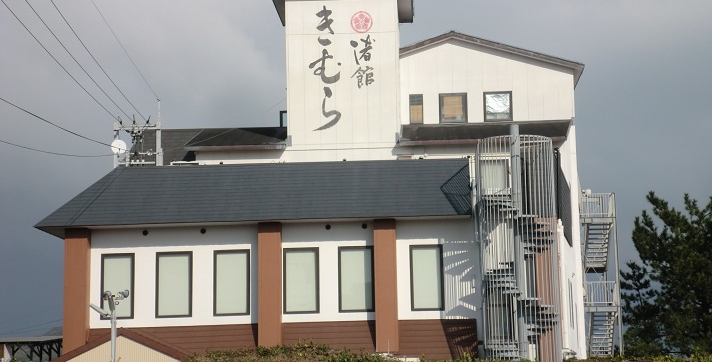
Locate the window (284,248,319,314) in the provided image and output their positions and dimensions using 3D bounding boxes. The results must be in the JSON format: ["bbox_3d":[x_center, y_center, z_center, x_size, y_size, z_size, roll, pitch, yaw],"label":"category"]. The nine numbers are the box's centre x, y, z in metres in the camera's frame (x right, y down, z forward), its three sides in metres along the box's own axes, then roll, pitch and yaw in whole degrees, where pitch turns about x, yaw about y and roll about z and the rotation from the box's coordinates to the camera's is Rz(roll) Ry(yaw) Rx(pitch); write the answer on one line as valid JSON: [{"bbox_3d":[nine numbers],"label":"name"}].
[{"bbox_3d":[-1.909,3.497,52.621,1.265,2.338,0.140,-2,-10,2],"label":"window"}]

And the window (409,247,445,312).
[{"bbox_3d":[2.481,3.375,52.434,1.185,2.339,0.140,-2,-10,2],"label":"window"}]

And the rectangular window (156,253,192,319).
[{"bbox_3d":[-6.392,3.646,52.808,1.313,2.338,0.140,-2,-10,2],"label":"rectangular window"}]

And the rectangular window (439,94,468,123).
[{"bbox_3d":[3.116,-2.319,48.028,0.906,1.011,0.100,-2,-12,3],"label":"rectangular window"}]

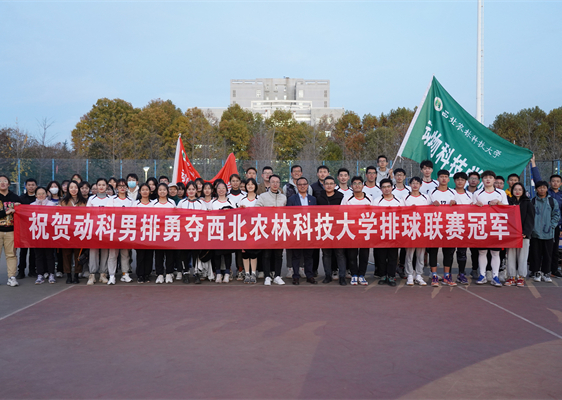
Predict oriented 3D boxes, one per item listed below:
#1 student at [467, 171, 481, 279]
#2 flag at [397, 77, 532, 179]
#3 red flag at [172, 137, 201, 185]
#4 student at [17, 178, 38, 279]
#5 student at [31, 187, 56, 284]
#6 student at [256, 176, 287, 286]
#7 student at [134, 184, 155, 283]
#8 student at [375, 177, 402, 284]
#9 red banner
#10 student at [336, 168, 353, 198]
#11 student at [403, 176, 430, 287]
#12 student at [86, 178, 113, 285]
[{"bbox_3d":[3.393,0.432,8.766,0.500,1.846,0.360,0,1,5],"label":"student"},{"bbox_3d":[3.285,-1.226,8.950,2.400,1.950,0.400,0,1,9],"label":"flag"},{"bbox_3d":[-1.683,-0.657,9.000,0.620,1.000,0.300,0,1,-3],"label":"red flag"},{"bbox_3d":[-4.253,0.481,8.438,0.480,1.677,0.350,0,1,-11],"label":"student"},{"bbox_3d":[-3.800,0.563,8.000,0.450,1.532,0.320,0,0,-10],"label":"student"},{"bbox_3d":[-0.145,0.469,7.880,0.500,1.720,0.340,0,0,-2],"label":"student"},{"bbox_3d":[-2.206,0.532,8.090,0.460,1.593,0.360,0,1,-3],"label":"student"},{"bbox_3d":[1.672,0.500,7.777,0.480,1.654,0.400,0,1,6],"label":"student"},{"bbox_3d":[-0.193,0.418,7.580,7.709,0.675,0.200,0,0,0],"label":"red banner"},{"bbox_3d":[1.067,0.401,8.400,0.480,1.853,0.330,0,0,2],"label":"student"},{"bbox_3d":[2.143,0.487,7.850,0.470,1.686,0.330,0,0,5],"label":"student"},{"bbox_3d":[-2.871,0.494,7.930,0.450,1.670,0.320,0,0,-7],"label":"student"}]

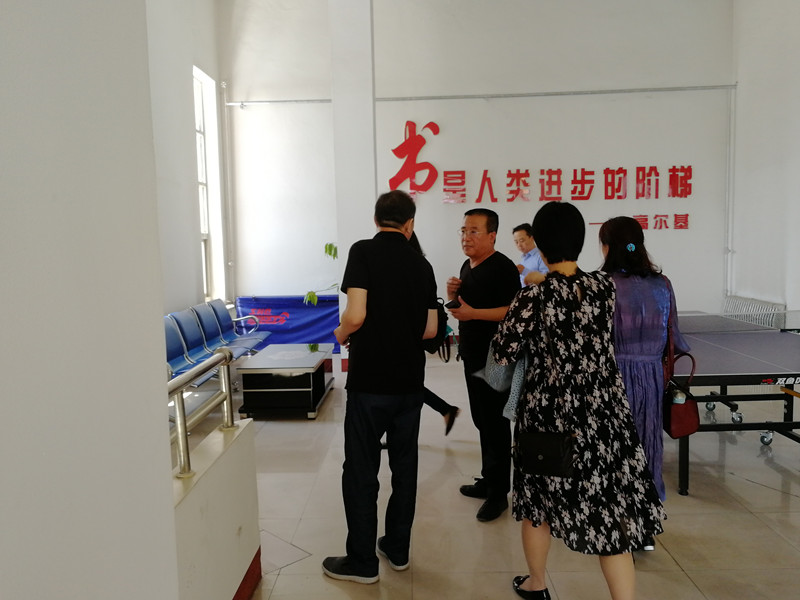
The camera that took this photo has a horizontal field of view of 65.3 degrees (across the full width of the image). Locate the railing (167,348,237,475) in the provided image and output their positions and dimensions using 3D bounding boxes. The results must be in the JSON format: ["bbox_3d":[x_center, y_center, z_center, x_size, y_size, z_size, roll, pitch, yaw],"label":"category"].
[{"bbox_3d":[-0.735,0.403,2.320,0.100,0.340,0.760,-1,5,1],"label":"railing"}]

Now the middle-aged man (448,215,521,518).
[{"bbox_3d":[0.486,0.325,3.498,0.460,1.690,0.540,-6,7,-37],"label":"middle-aged man"}]

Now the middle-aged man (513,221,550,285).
[{"bbox_3d":[1.236,0.095,5.864,0.420,1.660,0.500,-7,7,-44],"label":"middle-aged man"}]

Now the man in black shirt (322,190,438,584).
[{"bbox_3d":[-0.111,0.380,2.820,0.530,1.730,0.450,-2,5,-7],"label":"man in black shirt"}]

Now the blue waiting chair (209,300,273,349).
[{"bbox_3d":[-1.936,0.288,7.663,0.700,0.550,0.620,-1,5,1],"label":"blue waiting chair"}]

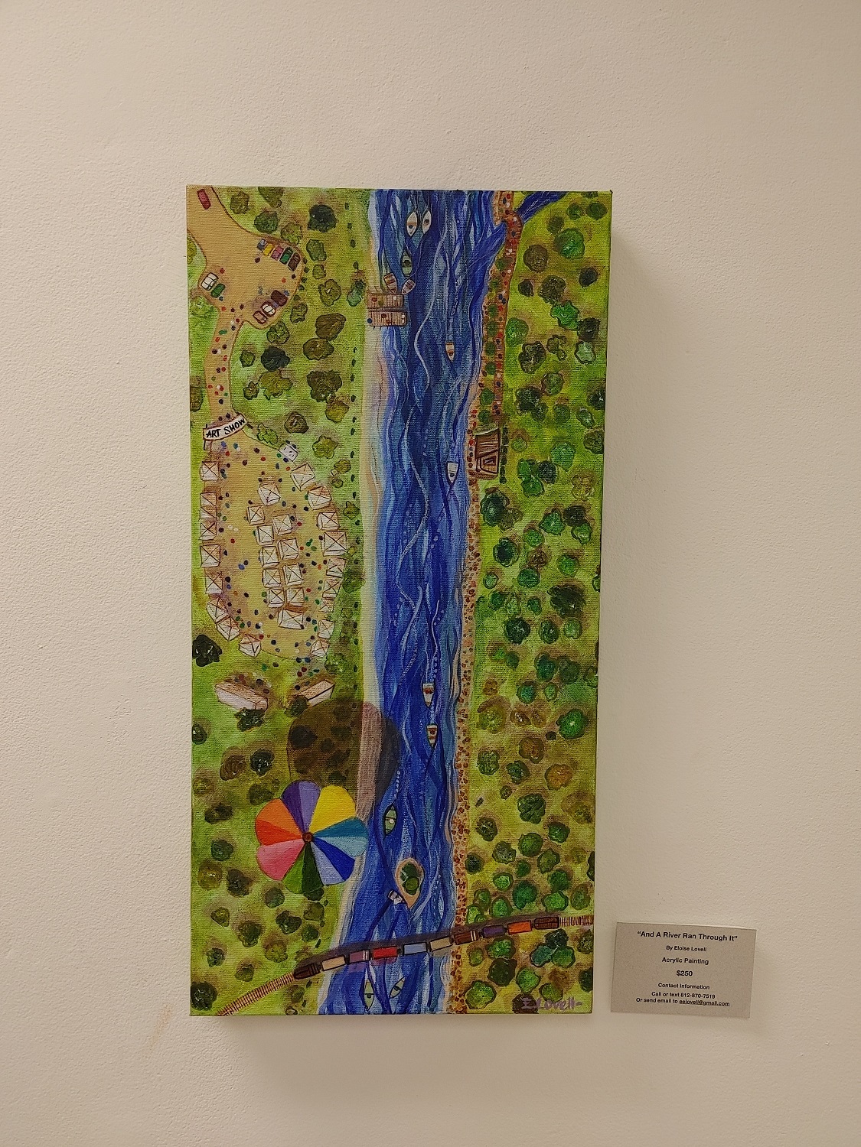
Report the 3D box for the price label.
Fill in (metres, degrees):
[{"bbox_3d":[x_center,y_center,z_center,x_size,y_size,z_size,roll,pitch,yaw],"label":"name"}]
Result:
[{"bbox_3d":[0.197,0.309,0.669,0.109,0.071,0.002,3,3,-1],"label":"price label"}]

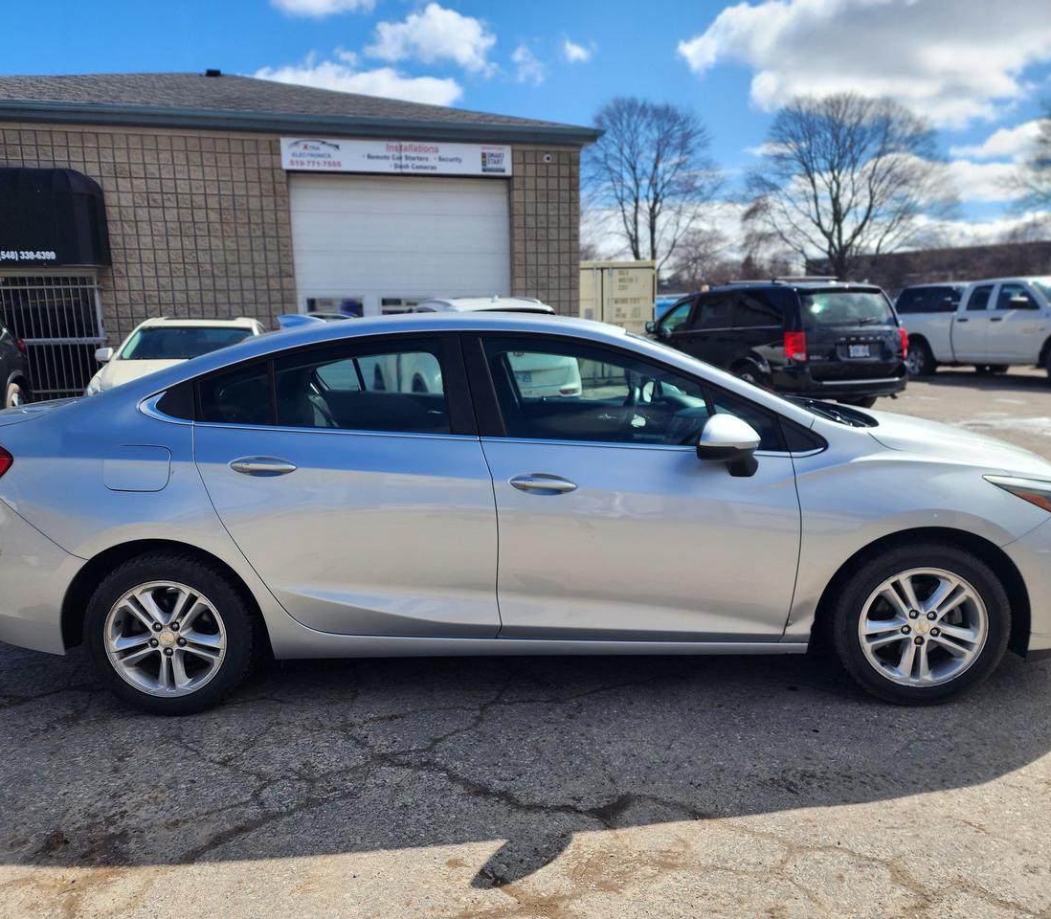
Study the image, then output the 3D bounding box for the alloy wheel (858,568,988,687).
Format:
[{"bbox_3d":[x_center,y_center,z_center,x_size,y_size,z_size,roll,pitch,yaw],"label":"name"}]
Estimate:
[{"bbox_3d":[1.397,0.573,2.945,0.447,0.447,0.180,-1,10,2],"label":"alloy wheel"}]

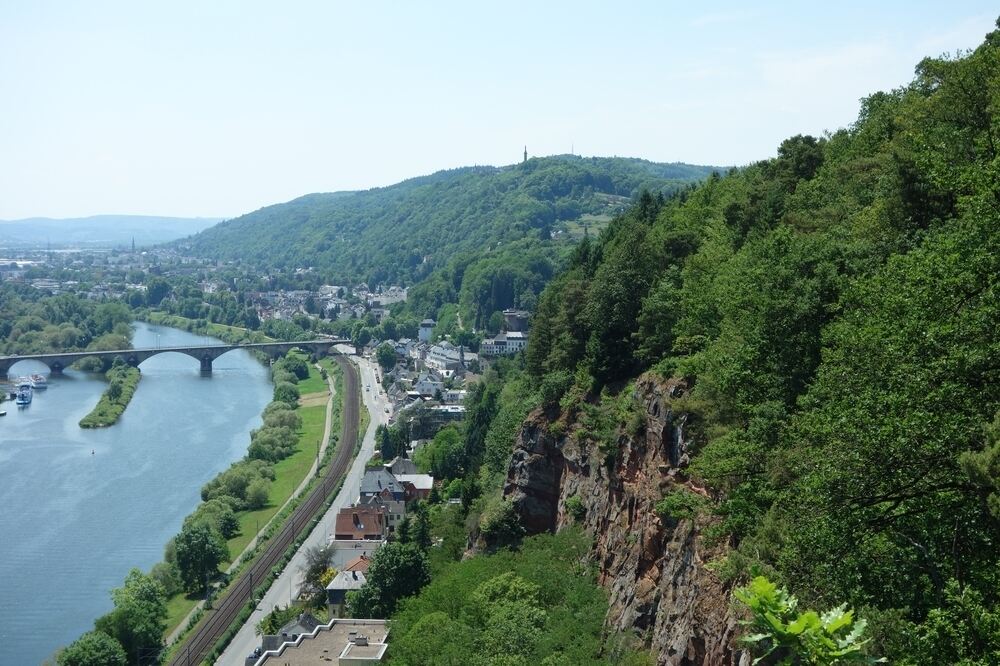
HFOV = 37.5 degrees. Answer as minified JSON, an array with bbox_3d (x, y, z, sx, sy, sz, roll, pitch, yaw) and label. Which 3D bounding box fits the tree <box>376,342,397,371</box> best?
[{"bbox_3d":[-69.421,15.085,900.153,12.000,17.000,12.000,0,4,0],"label":"tree"}]

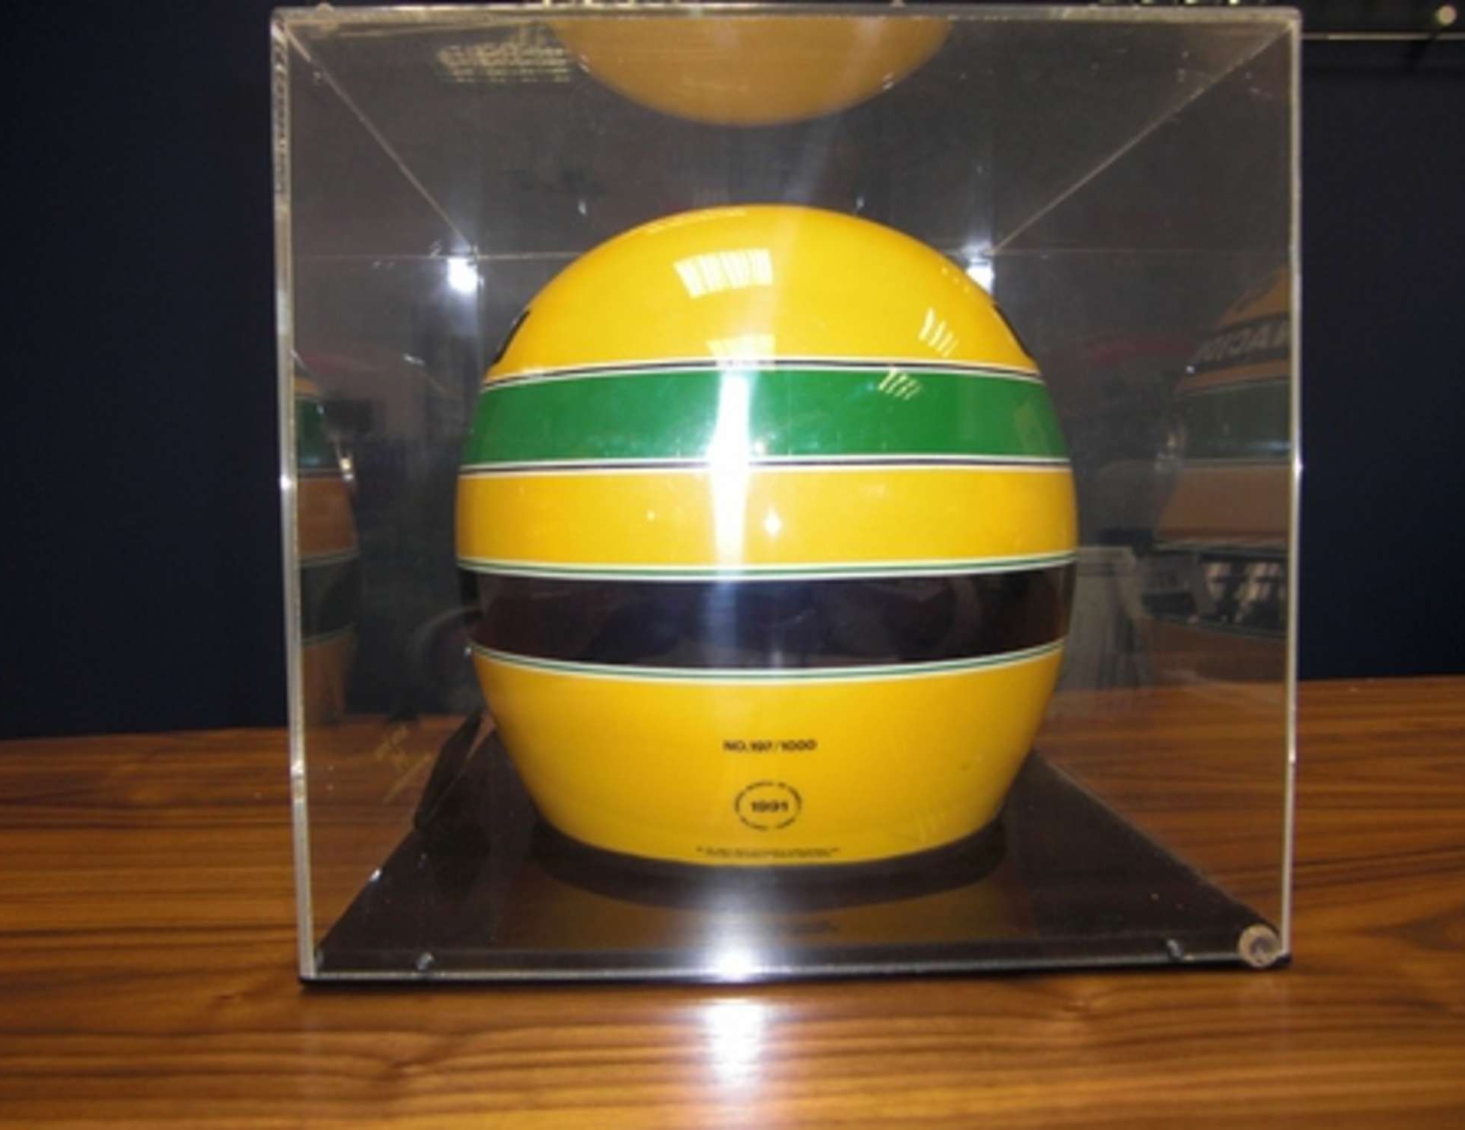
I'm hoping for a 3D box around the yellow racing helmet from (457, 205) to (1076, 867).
[{"bbox_3d":[0.013,-0.022,0.527,0.254,0.258,0.325,-1,3,-1],"label":"yellow racing helmet"}]

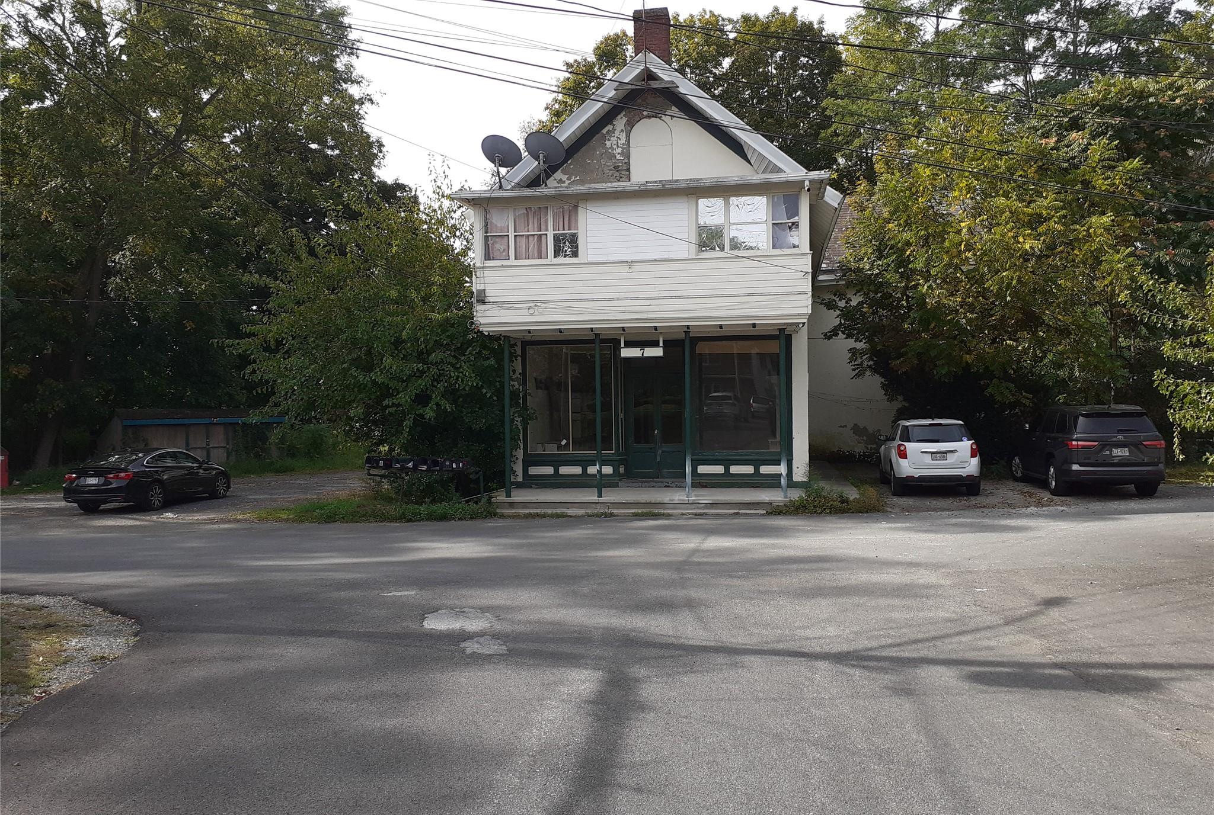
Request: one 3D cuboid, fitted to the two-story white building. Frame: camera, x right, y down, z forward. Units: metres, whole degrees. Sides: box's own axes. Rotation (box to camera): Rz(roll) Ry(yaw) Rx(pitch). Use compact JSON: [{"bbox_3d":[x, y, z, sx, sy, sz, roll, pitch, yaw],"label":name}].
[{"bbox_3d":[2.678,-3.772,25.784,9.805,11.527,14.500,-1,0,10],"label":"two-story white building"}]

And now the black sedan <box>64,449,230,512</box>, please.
[{"bbox_3d":[-11.472,1.761,24.102,1.870,1.460,4.920,-1,0,8],"label":"black sedan"}]

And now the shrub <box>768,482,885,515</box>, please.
[{"bbox_3d":[4.266,1.721,18.308,2.250,0.580,1.100,-1,0,10],"label":"shrub"}]

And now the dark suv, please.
[{"bbox_3d":[10.682,0.902,21.305,2.040,1.880,5.280,-1,0,11],"label":"dark suv"}]

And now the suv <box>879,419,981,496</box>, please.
[{"bbox_3d":[7.495,1.079,22.280,1.860,1.700,4.770,-1,0,11],"label":"suv"}]

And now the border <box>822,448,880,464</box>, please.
[{"bbox_3d":[8.337,1.650,32.308,2.100,0.480,0.600,-1,0,10],"label":"border"}]

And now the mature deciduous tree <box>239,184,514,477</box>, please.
[{"bbox_3d":[-5.729,-1.585,23.492,6.800,7.800,6.200,-1,0,10],"label":"mature deciduous tree"}]

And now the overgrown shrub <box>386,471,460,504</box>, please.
[{"bbox_3d":[-4.038,1.836,20.809,1.600,0.740,1.200,-1,0,10],"label":"overgrown shrub"}]

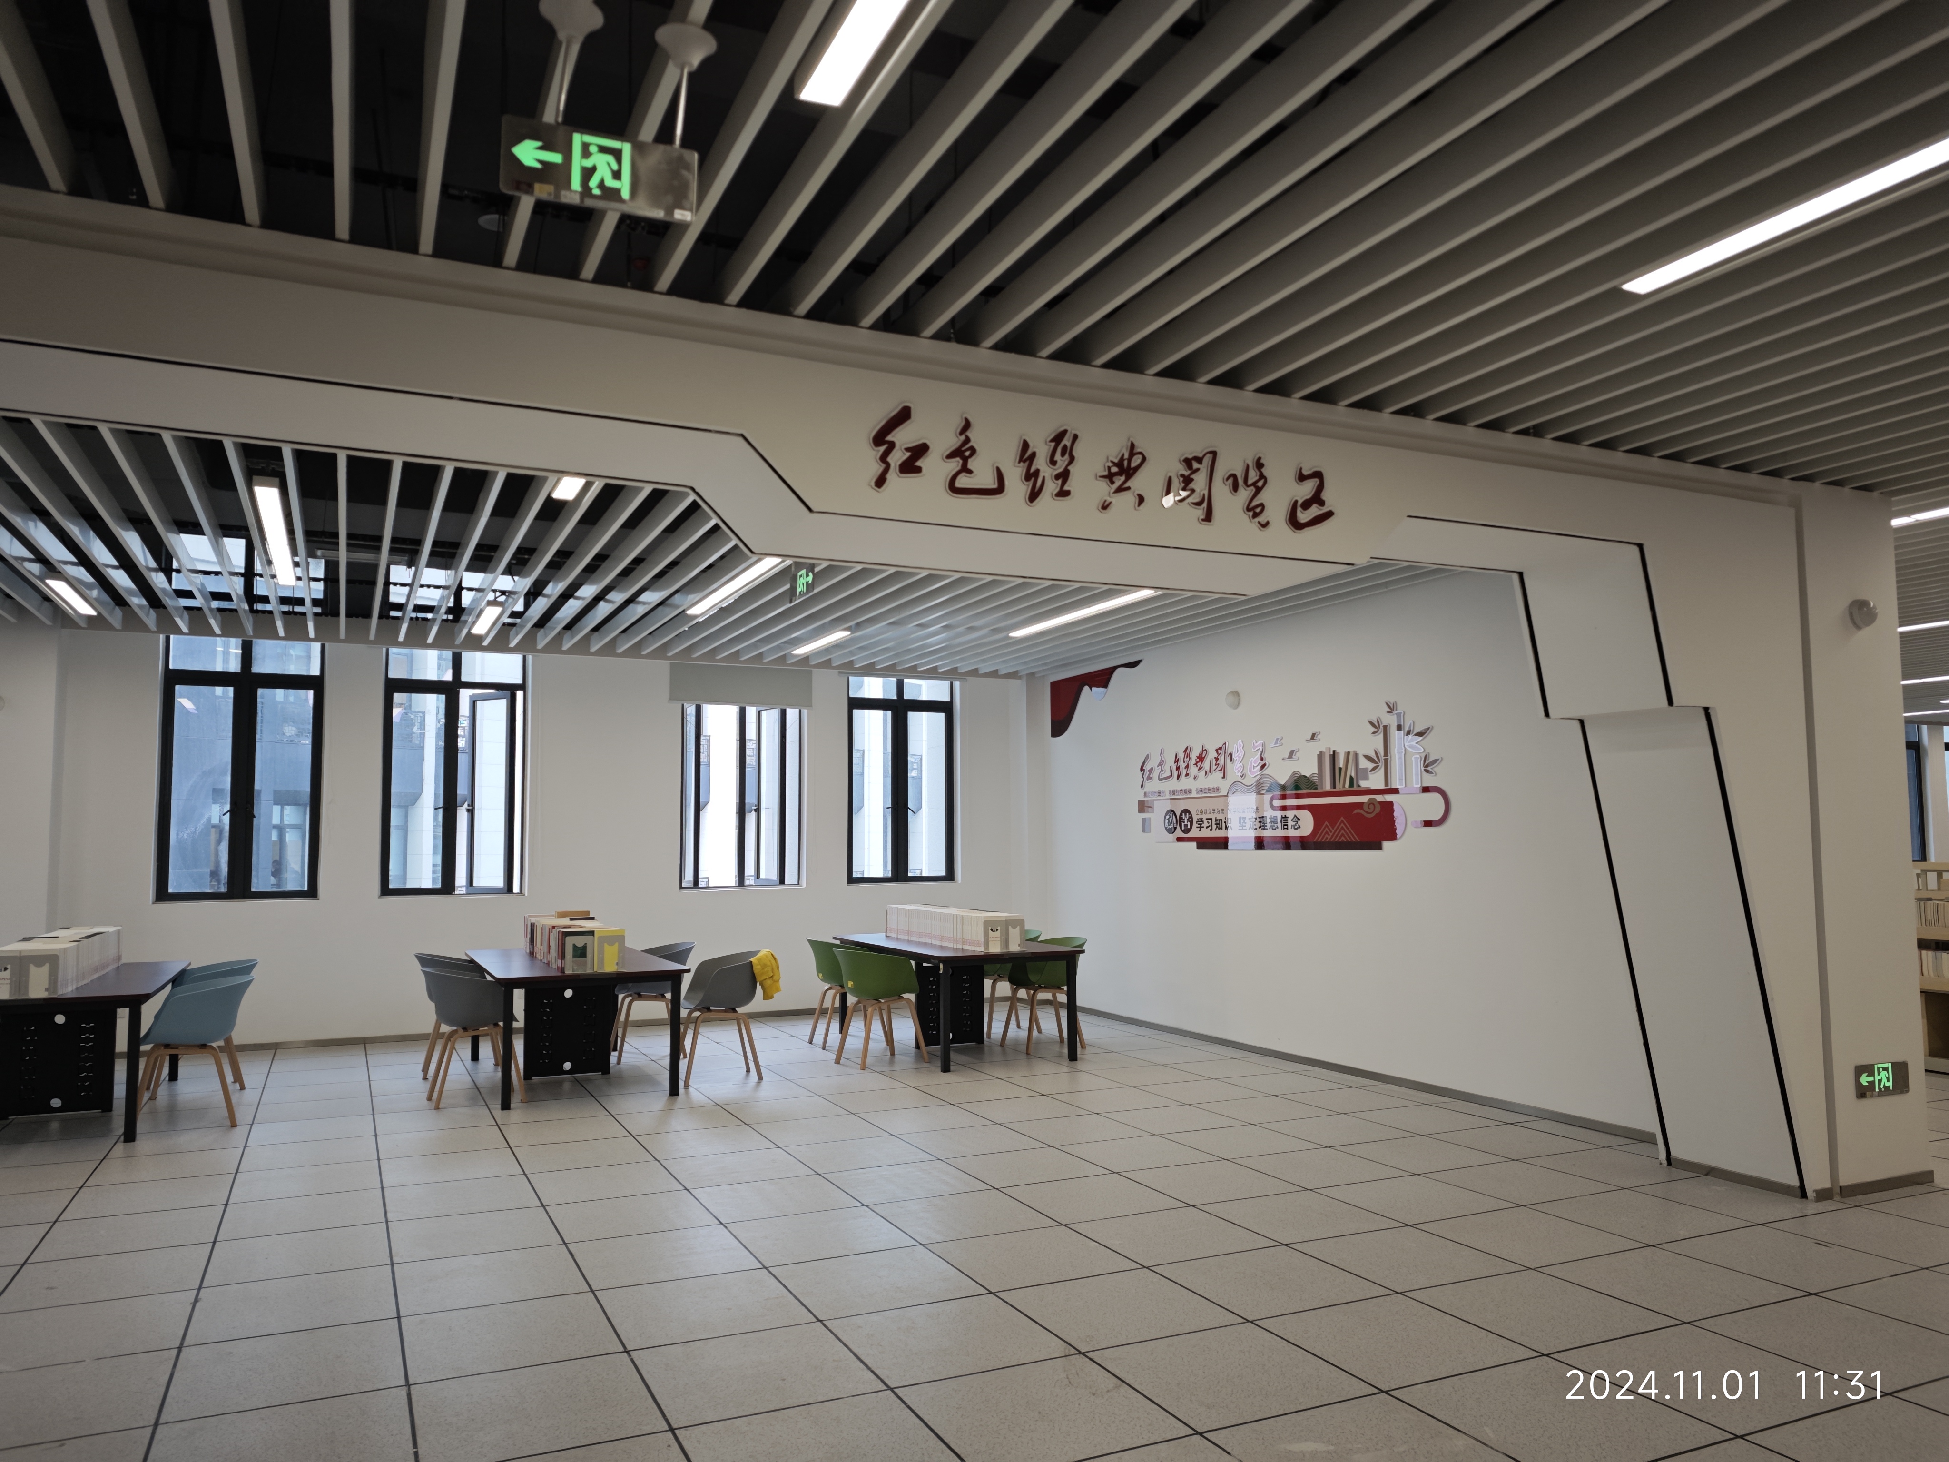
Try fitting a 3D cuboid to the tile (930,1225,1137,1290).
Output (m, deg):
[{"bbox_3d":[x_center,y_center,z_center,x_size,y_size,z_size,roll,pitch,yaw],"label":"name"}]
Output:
[{"bbox_3d":[0.207,1.914,4.709,0.585,0.020,0.585,2,-6,-25],"label":"tile"}]

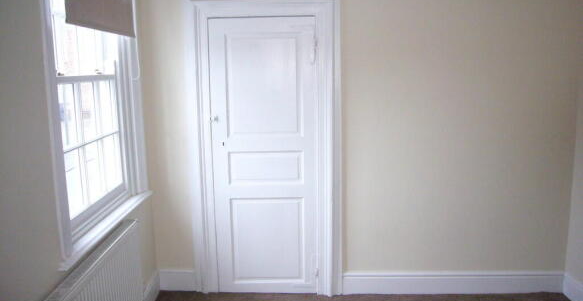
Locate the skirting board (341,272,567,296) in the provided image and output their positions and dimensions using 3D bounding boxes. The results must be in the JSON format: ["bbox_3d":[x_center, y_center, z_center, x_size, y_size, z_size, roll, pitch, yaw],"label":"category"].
[{"bbox_3d":[1.121,0.922,3.308,1.514,0.171,0.027,-1,7,3],"label":"skirting board"}]

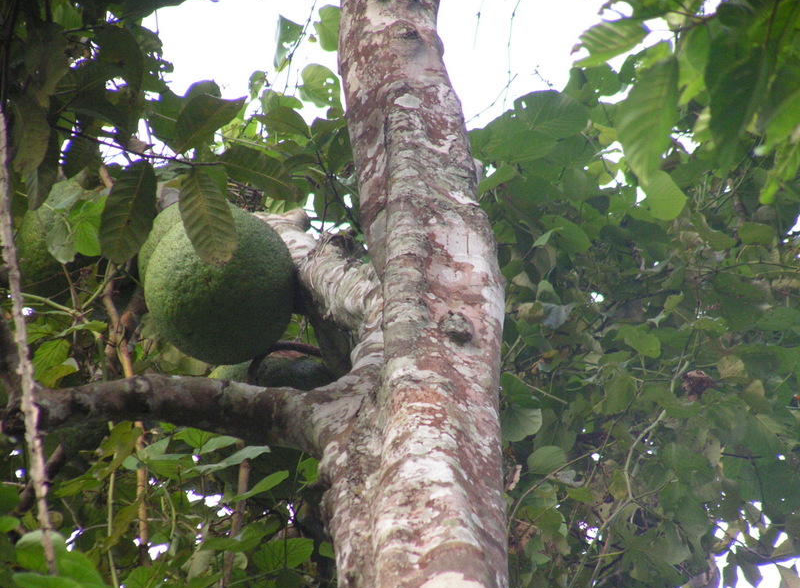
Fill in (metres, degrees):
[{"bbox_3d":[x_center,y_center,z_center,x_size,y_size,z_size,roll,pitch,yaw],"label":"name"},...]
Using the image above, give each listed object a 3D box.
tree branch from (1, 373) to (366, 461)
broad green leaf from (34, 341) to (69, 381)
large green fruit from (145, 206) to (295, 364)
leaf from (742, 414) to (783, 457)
[{"bbox_3d":[-0.458,0.258,16.900,0.770,0.180,0.190,0,-22,0],"label":"tree branch"},{"bbox_3d":[-0.771,0.149,17.600,0.080,0.106,0.025,27,17,-9],"label":"broad green leaf"},{"bbox_3d":[-0.353,-0.020,15.600,0.298,0.314,0.298,0,-25,0],"label":"large green fruit"},{"bbox_3d":[0.784,0.306,17.200,0.095,0.104,0.025,-50,-16,19],"label":"leaf"}]

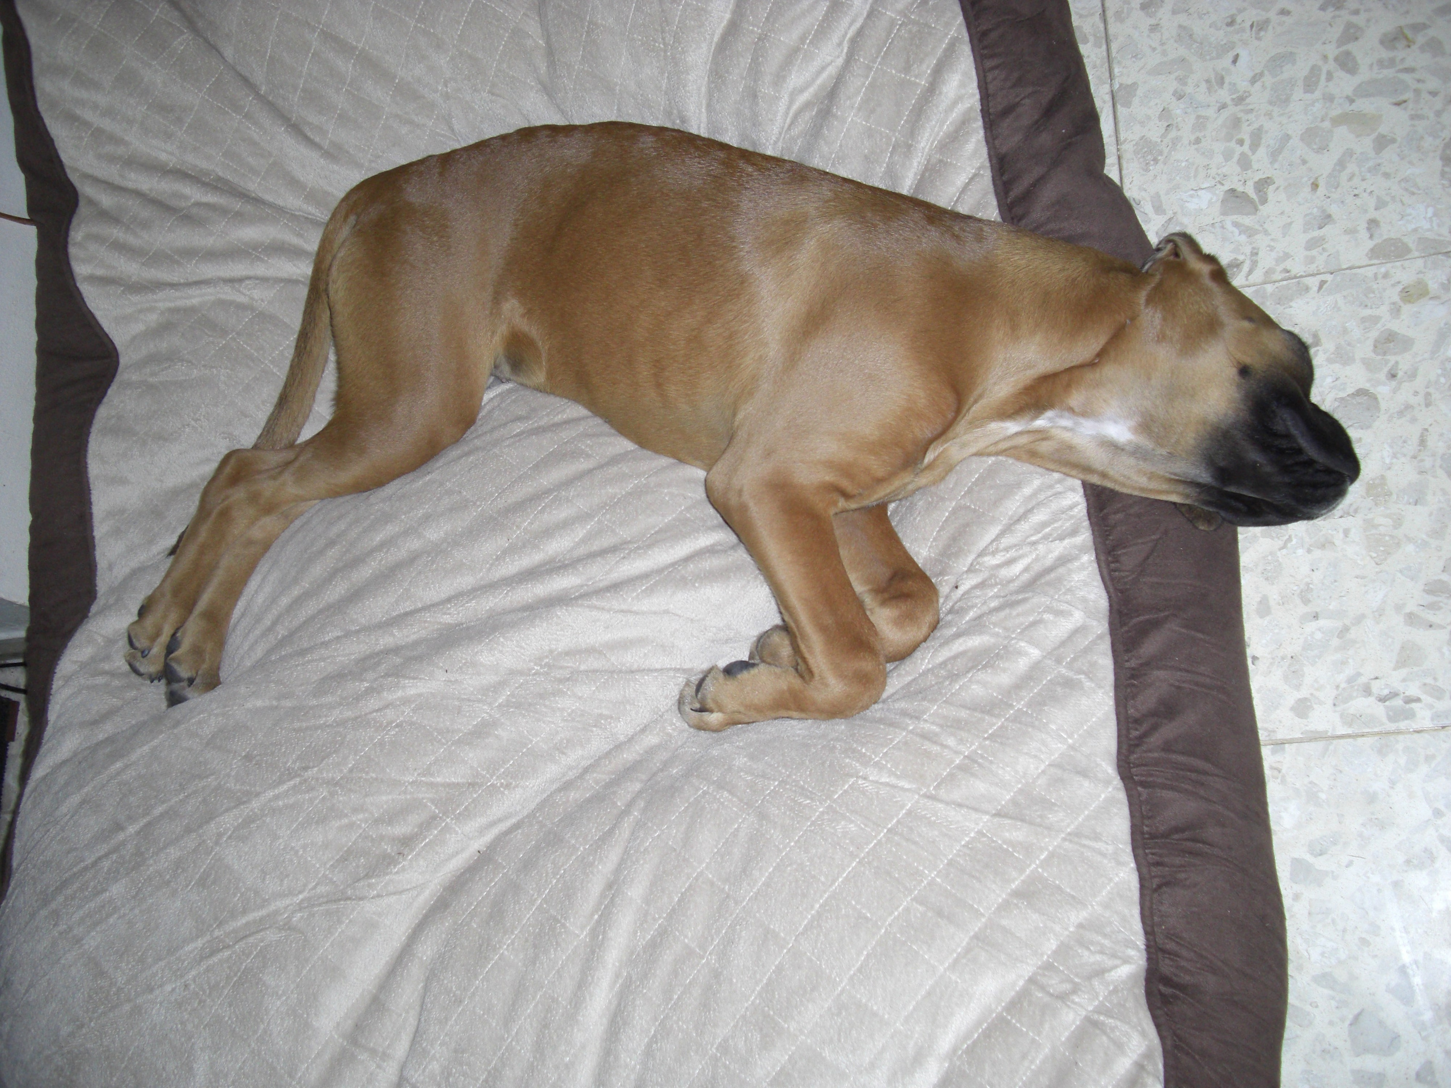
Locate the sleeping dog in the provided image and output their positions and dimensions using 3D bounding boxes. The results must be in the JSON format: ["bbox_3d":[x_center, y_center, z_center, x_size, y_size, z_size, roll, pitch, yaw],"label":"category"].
[{"bbox_3d":[-0.024,-0.092,1.171,0.948,0.180,0.499,4,76,15],"label":"sleeping dog"}]

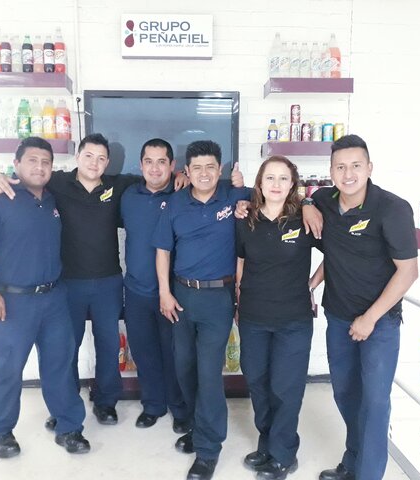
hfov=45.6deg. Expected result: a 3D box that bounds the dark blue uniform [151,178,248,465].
[{"bbox_3d":[-0.039,0.416,2.573,0.470,1.410,0.360,1,6,8],"label":"dark blue uniform"}]

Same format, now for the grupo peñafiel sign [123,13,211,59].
[{"bbox_3d":[-0.291,-1.390,3.424,0.625,0.285,0.060,0,7,-3],"label":"grupo peñafiel sign"}]

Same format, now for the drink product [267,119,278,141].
[{"bbox_3d":[0.424,-0.729,3.337,0.068,0.156,0.068,0,7,-3],"label":"drink product"}]

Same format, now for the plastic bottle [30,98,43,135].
[{"bbox_3d":[-1.129,-0.785,3.252,0.084,0.266,0.084,0,7,-3],"label":"plastic bottle"}]

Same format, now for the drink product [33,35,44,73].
[{"bbox_3d":[-1.113,-1.200,3.239,0.071,0.238,0.071,0,6,-3],"label":"drink product"}]

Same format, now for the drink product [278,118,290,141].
[{"bbox_3d":[0.501,-0.740,3.360,0.070,0.175,0.070,0,6,-4],"label":"drink product"}]

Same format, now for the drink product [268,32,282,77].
[{"bbox_3d":[0.444,-1.219,3.335,0.080,0.295,0.080,0,7,-3],"label":"drink product"}]

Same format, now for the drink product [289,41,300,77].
[{"bbox_3d":[0.560,-1.177,3.291,0.070,0.235,0.070,0,6,-4],"label":"drink product"}]

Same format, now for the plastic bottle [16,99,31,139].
[{"bbox_3d":[-1.223,-0.793,3.280,0.088,0.262,0.088,0,6,-3],"label":"plastic bottle"}]

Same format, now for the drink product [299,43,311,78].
[{"bbox_3d":[0.628,-1.178,3.296,0.070,0.235,0.070,0,6,-4],"label":"drink product"}]

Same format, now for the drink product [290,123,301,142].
[{"bbox_3d":[0.572,-0.711,3.338,0.066,0.122,0.066,0,6,-4],"label":"drink product"}]

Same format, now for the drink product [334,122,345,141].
[{"bbox_3d":[0.880,-0.729,3.382,0.066,0.122,0.066,0,6,-3],"label":"drink product"}]

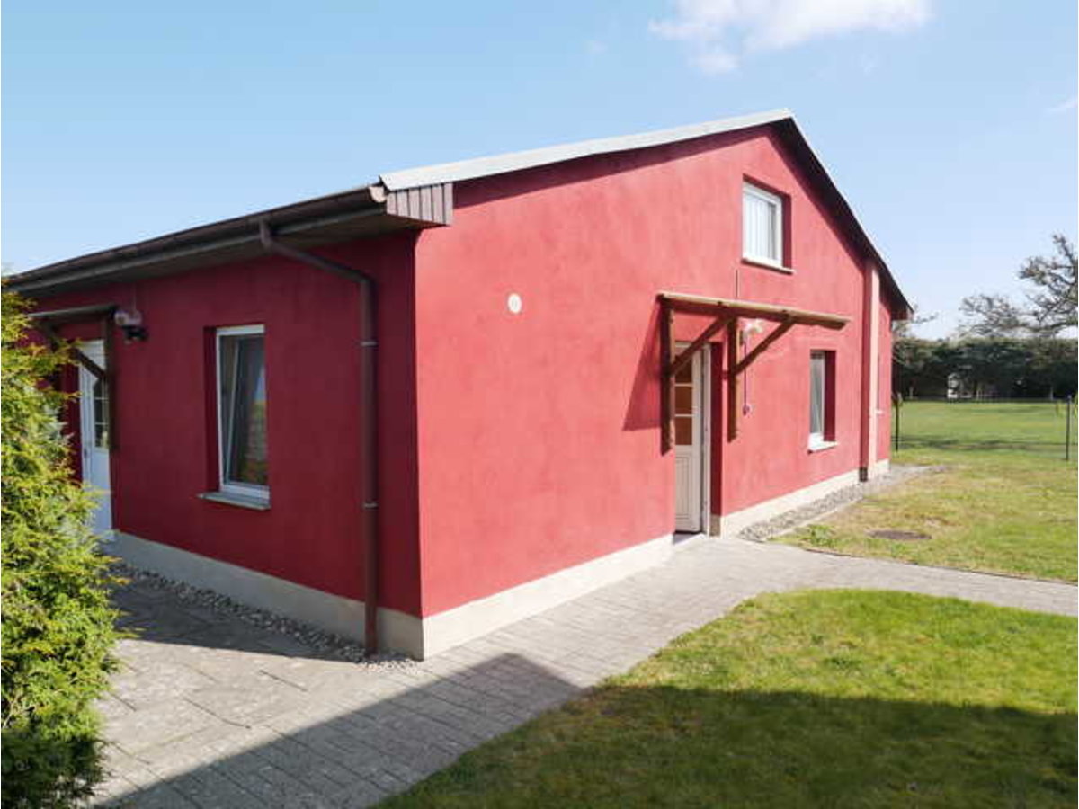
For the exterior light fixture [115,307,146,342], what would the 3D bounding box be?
[{"bbox_3d":[-3.818,-0.736,6.996,0.180,0.280,0.230,1,3,39],"label":"exterior light fixture"}]

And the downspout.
[{"bbox_3d":[-1.437,0.234,4.927,0.660,2.860,0.500,1,3,39],"label":"downspout"}]

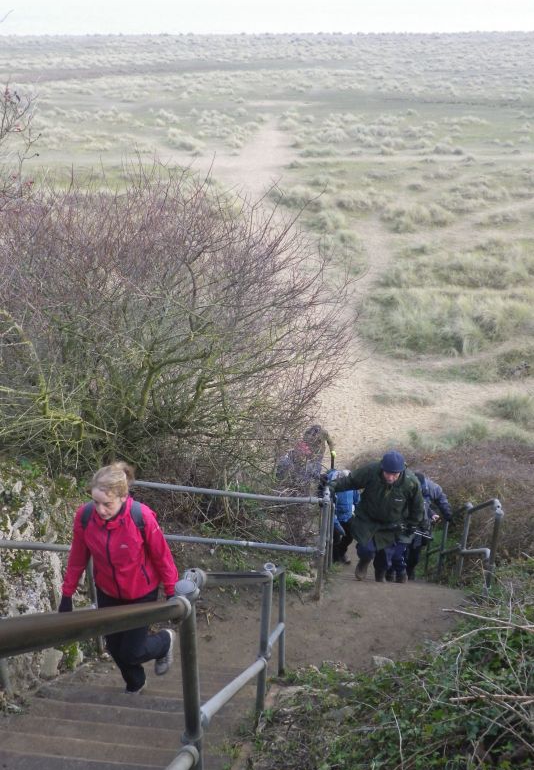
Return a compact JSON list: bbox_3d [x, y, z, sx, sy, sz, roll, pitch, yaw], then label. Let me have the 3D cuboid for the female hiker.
[{"bbox_3d":[-0.760,1.040,3.740,0.610,1.630,0.620,5,29,9],"label":"female hiker"}]

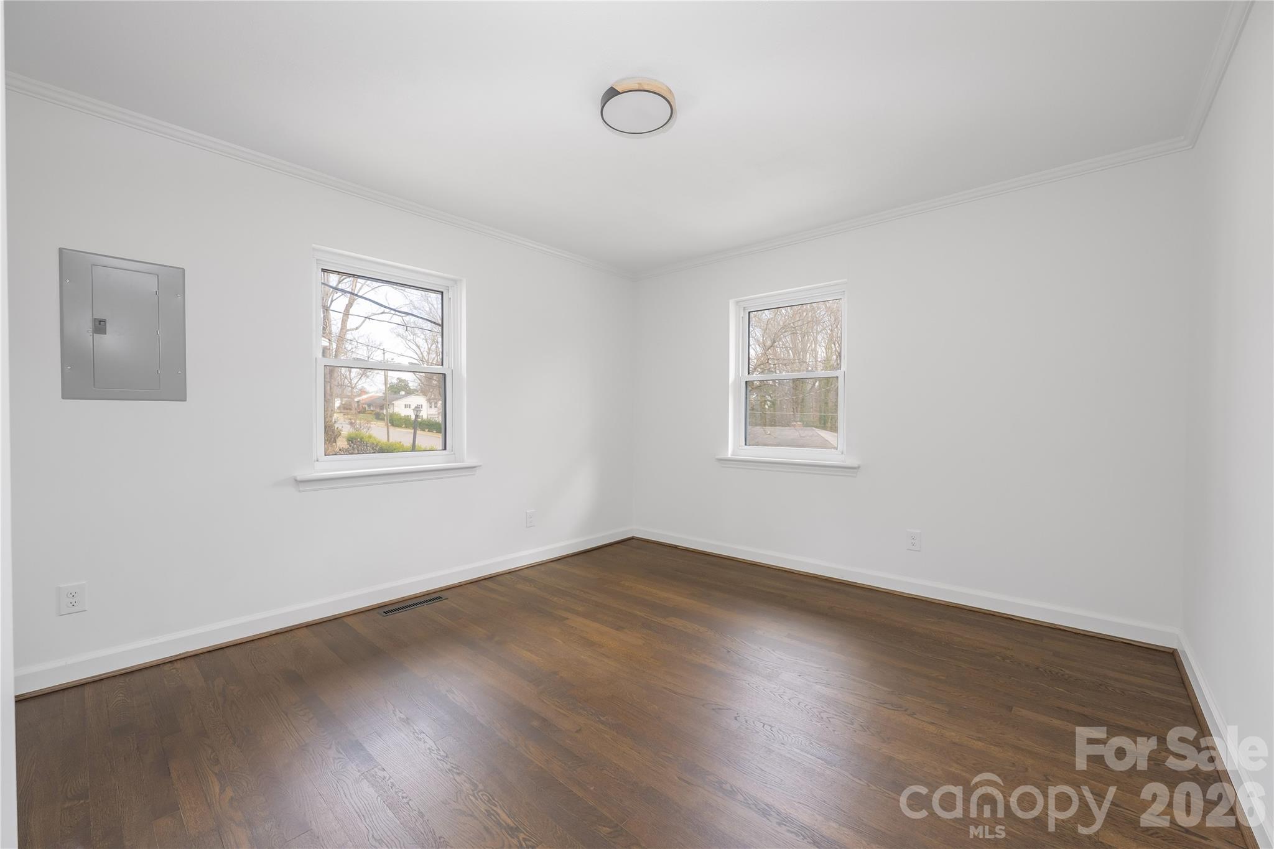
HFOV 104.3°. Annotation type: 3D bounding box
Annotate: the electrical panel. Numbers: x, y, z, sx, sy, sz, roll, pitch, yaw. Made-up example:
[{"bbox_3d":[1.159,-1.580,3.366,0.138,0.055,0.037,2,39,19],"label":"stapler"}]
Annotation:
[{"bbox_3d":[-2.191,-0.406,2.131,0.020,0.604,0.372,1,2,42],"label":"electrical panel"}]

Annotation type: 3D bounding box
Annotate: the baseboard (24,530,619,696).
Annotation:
[{"bbox_3d":[-1.234,1.001,3.240,0.016,0.097,3.638,1,1,42],"label":"baseboard"}]

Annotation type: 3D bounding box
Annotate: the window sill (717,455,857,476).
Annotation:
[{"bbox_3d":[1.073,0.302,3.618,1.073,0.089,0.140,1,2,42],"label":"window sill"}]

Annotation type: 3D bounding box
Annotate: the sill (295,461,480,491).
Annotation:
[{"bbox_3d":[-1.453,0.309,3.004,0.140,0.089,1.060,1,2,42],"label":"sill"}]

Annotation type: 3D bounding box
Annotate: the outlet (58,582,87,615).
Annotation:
[{"bbox_3d":[-2.312,0.718,2.032,0.008,0.123,0.080,1,2,42],"label":"outlet"}]

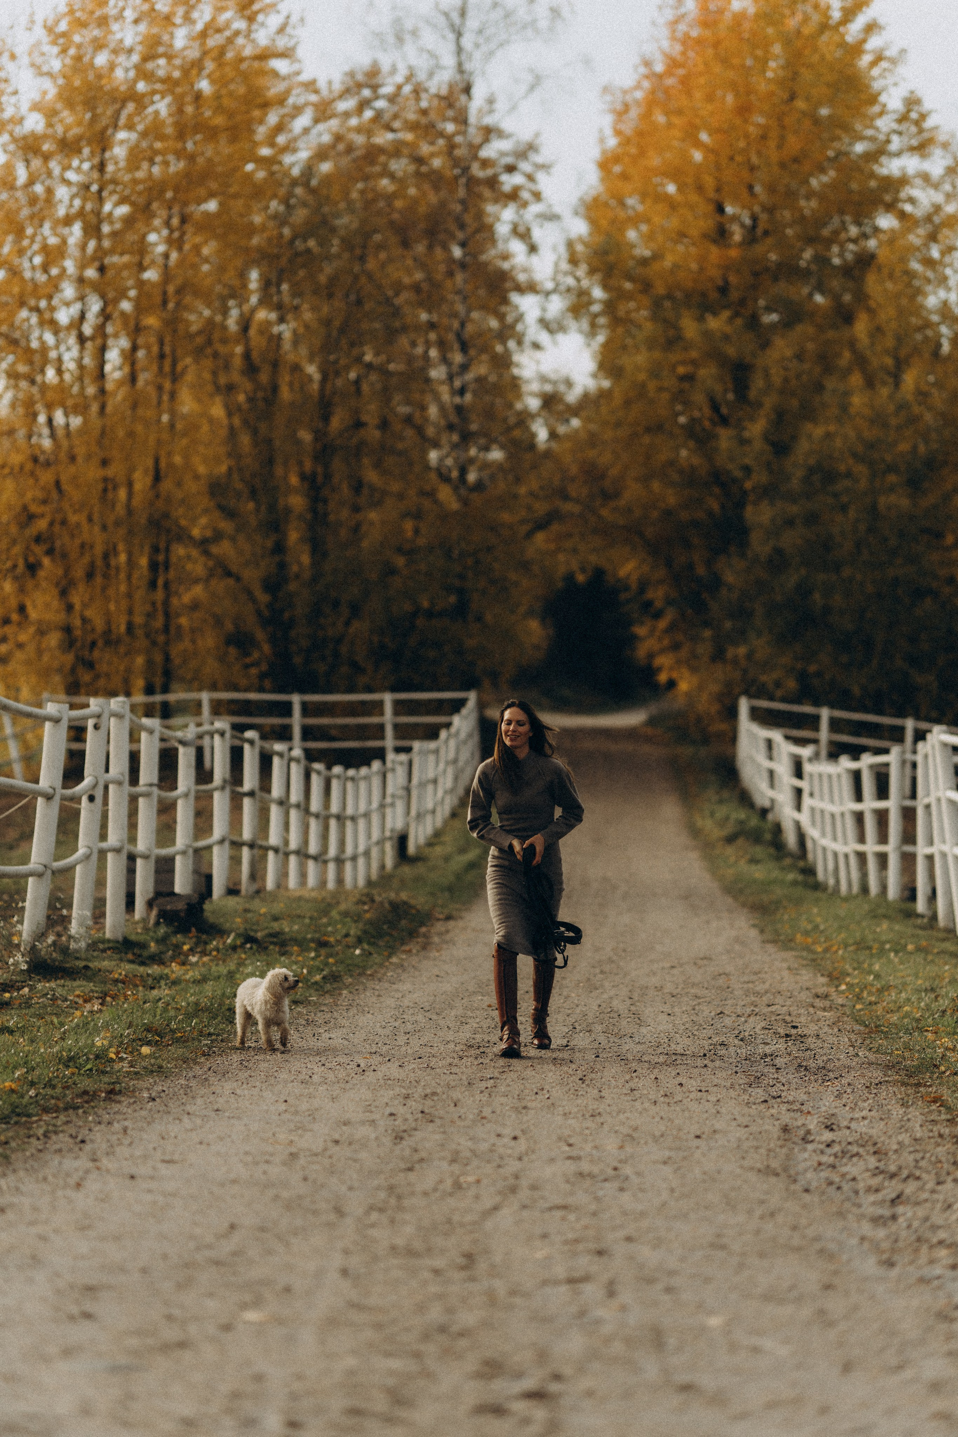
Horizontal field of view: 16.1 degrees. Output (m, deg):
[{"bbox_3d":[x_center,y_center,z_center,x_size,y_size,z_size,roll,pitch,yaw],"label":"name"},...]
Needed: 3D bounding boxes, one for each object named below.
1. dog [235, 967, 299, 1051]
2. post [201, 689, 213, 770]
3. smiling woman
[{"bbox_3d":[-1.020,1.395,16.300,0.220,0.400,0.420,0,-1,-35],"label":"dog"},{"bbox_3d":[-4.300,0.212,53.500,0.120,1.270,0.120,-1,0,0],"label":"post"},{"bbox_3d":[0.222,0.755,16.150,0.550,1.700,0.580,0,-1,3],"label":"smiling woman"}]

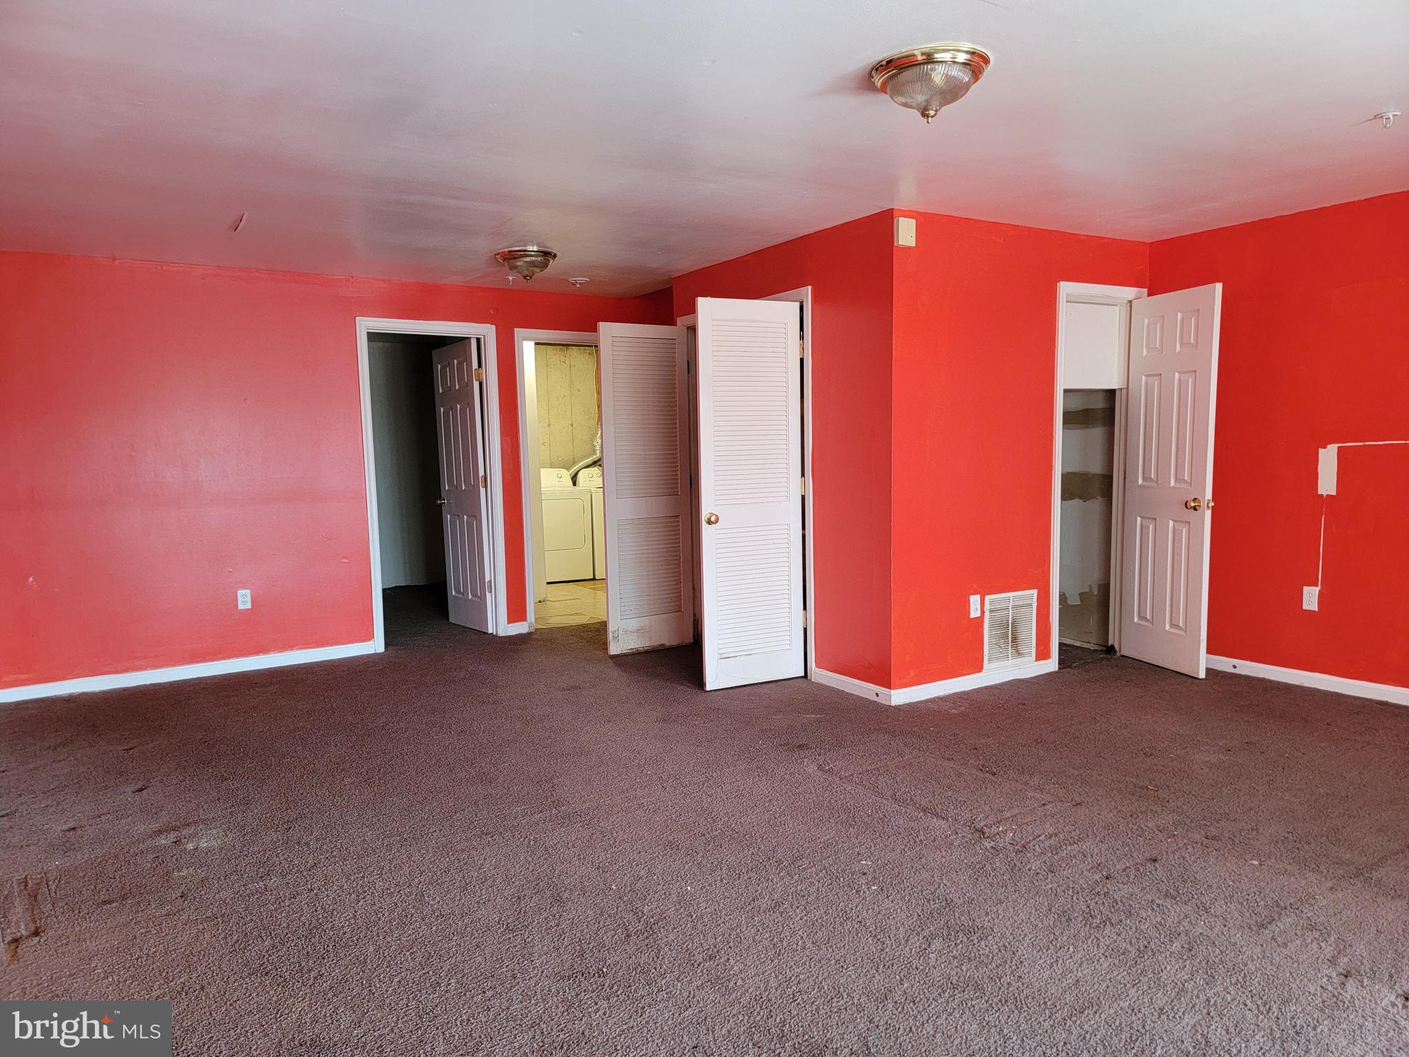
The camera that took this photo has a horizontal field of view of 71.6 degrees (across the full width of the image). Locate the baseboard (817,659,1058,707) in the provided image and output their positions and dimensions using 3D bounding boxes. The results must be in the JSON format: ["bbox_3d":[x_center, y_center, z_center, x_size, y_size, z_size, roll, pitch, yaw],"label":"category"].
[{"bbox_3d":[1.250,0.768,5.335,1.199,0.081,0.653,-5,6,-33],"label":"baseboard"}]

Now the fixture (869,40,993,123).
[{"bbox_3d":[0.642,-1.239,2.781,0.334,0.170,0.334,-1,5,0],"label":"fixture"}]

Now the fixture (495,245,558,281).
[{"bbox_3d":[-0.968,-1.433,5.338,0.334,0.170,0.334,-1,5,0],"label":"fixture"}]

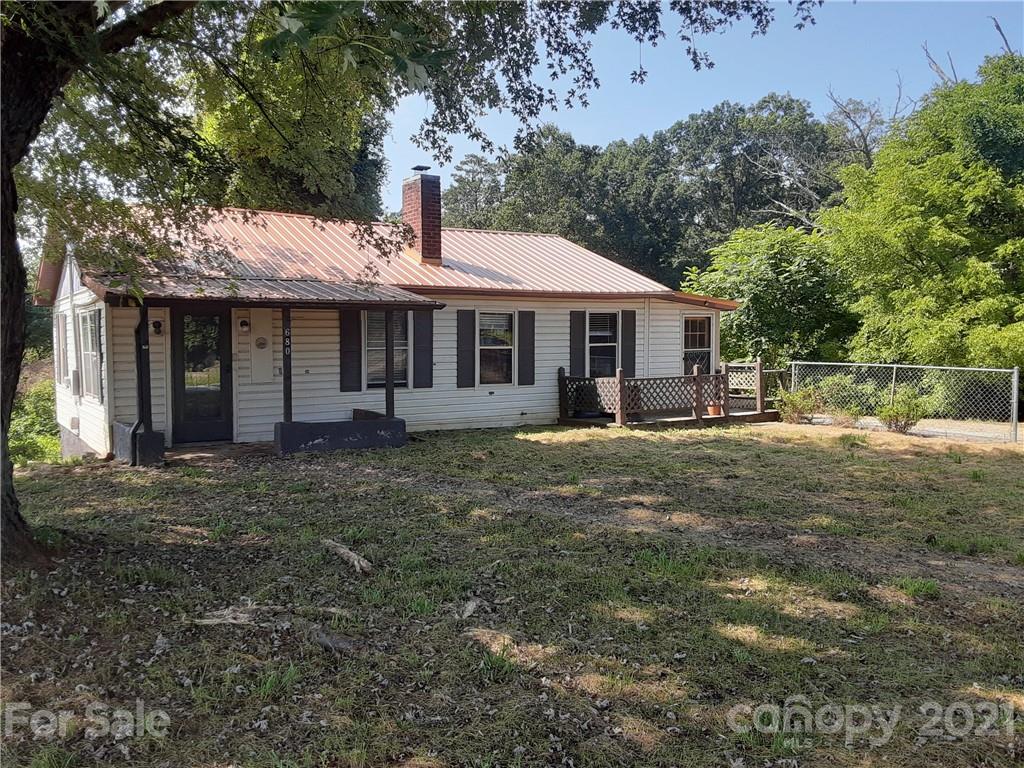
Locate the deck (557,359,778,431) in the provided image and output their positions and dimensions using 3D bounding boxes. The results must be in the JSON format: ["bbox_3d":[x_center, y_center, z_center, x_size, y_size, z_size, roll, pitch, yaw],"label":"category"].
[{"bbox_3d":[3.302,0.144,16.287,4.580,1.250,1.820,-3,5,-33],"label":"deck"}]

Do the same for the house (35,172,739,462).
[{"bbox_3d":[-2.061,-1.653,17.155,13.100,4.970,9.500,-3,5,-33],"label":"house"}]

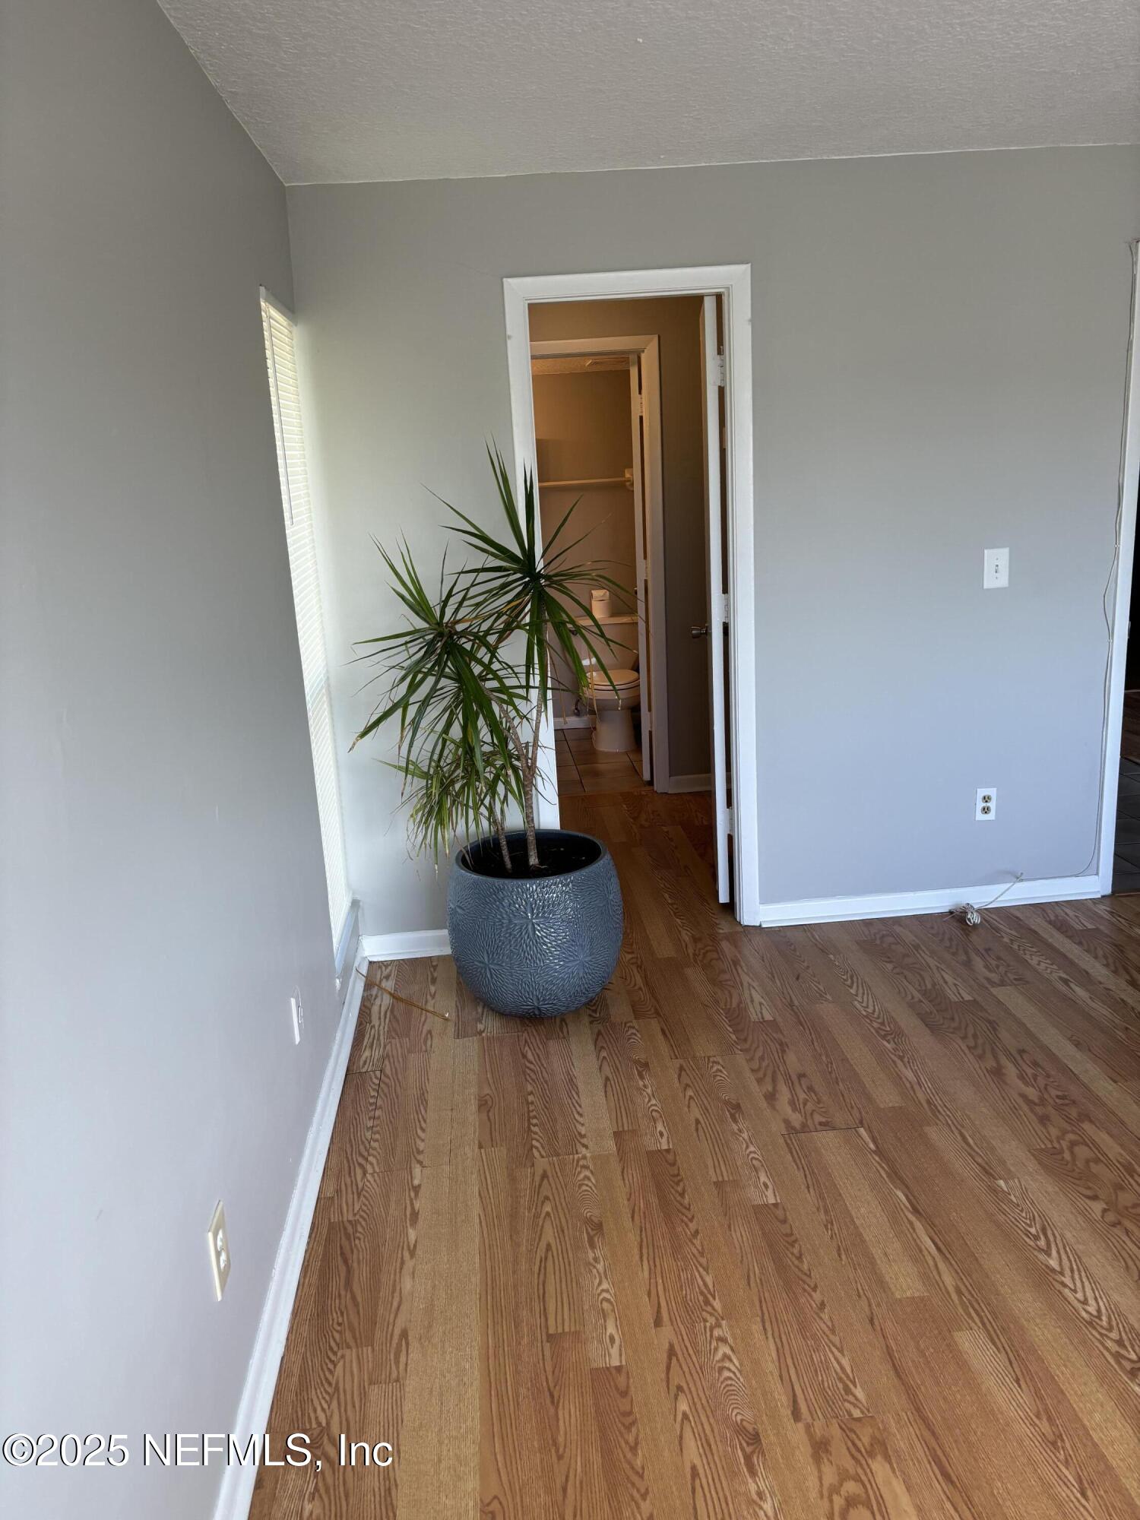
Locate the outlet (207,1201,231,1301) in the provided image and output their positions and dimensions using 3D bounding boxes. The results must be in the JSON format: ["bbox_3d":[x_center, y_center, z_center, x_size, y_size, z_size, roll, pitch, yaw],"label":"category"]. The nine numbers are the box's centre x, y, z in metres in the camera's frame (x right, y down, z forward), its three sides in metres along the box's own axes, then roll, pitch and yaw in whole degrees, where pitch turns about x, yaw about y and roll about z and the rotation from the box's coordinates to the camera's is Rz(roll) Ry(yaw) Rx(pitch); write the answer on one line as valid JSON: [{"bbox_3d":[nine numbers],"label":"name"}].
[{"bbox_3d":[-0.558,0.788,1.836,0.011,0.125,0.080,-4,15,-4],"label":"outlet"}]

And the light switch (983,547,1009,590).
[{"bbox_3d":[1.399,-0.625,3.735,0.081,0.125,0.014,-4,15,-4],"label":"light switch"}]

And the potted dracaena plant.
[{"bbox_3d":[-0.228,-0.069,3.354,0.830,1.670,0.680,-4,15,-4],"label":"potted dracaena plant"}]

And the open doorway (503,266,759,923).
[{"bbox_3d":[0.230,-0.442,3.739,0.742,2.140,0.130,-4,15,-4],"label":"open doorway"}]

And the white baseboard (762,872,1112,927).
[{"bbox_3d":[1.271,0.491,4.008,1.222,0.082,0.020,-4,15,-4],"label":"white baseboard"}]

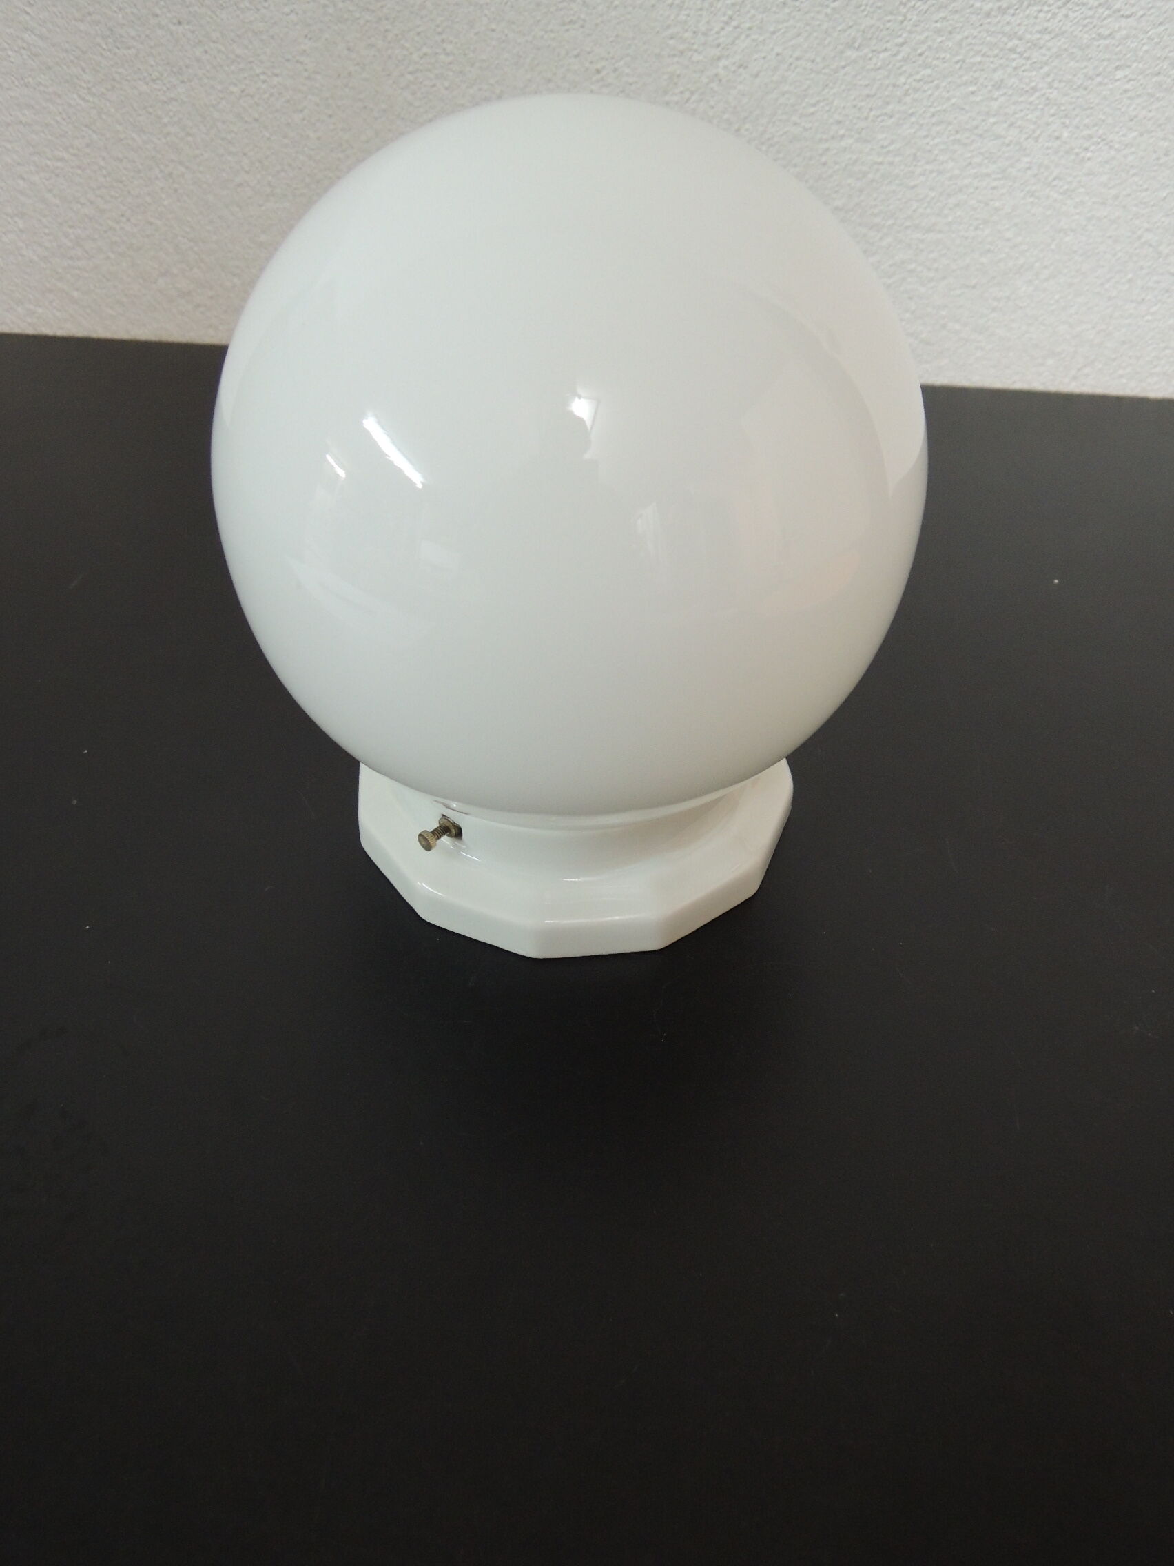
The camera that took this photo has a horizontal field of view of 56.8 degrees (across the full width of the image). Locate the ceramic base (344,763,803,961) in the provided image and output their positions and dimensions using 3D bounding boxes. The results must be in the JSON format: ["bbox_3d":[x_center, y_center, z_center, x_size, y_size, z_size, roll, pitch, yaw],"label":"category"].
[{"bbox_3d":[-0.004,-0.014,0.387,0.157,0.046,0.157,-1,43,0],"label":"ceramic base"}]

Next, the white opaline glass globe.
[{"bbox_3d":[-0.004,-0.078,0.328,0.200,0.219,0.200,-1,43,0],"label":"white opaline glass globe"}]

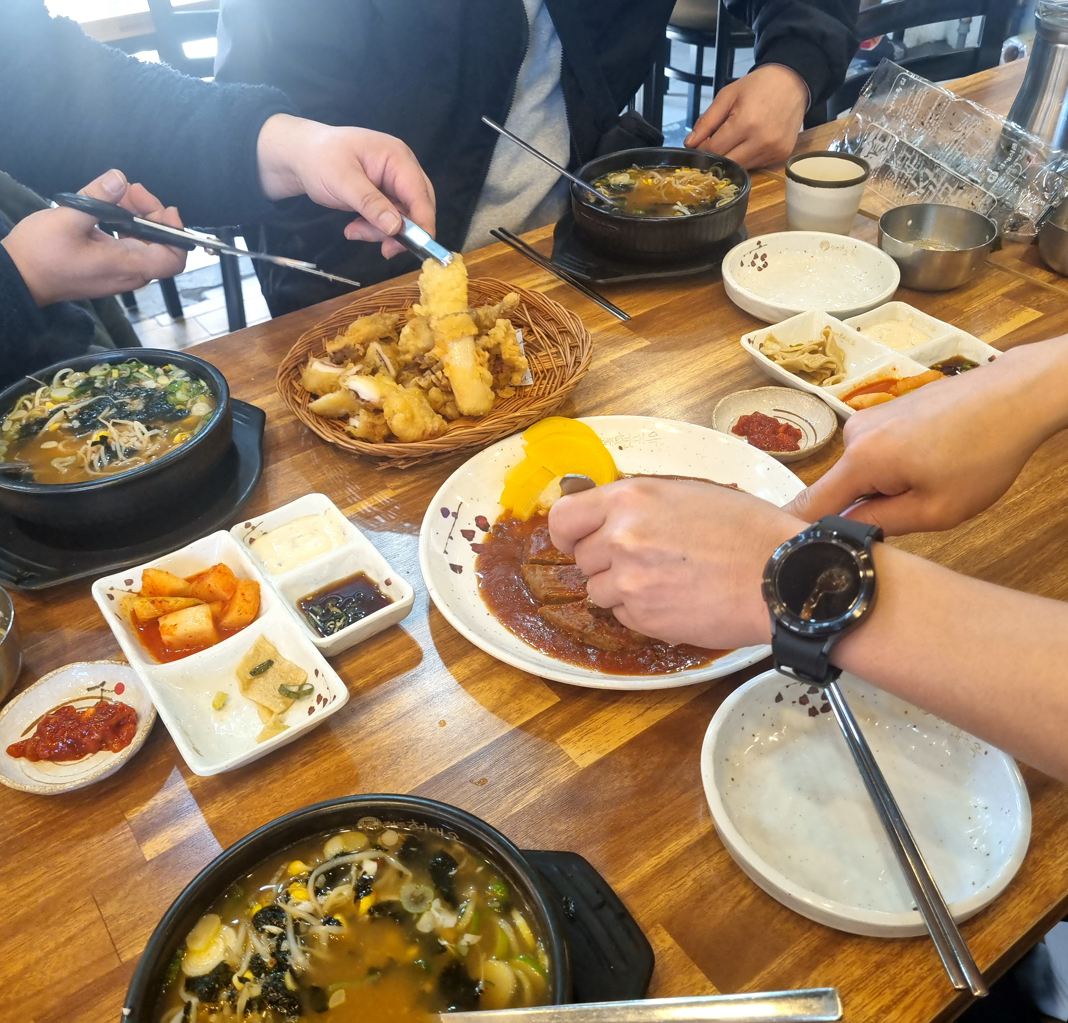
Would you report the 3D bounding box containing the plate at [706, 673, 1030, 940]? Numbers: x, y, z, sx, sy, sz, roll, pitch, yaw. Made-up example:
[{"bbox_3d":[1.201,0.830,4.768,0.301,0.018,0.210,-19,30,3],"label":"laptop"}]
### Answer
[{"bbox_3d":[0.158,0.137,0.499,0.152,0.026,0.152,-2,40,2],"label":"plate"}]

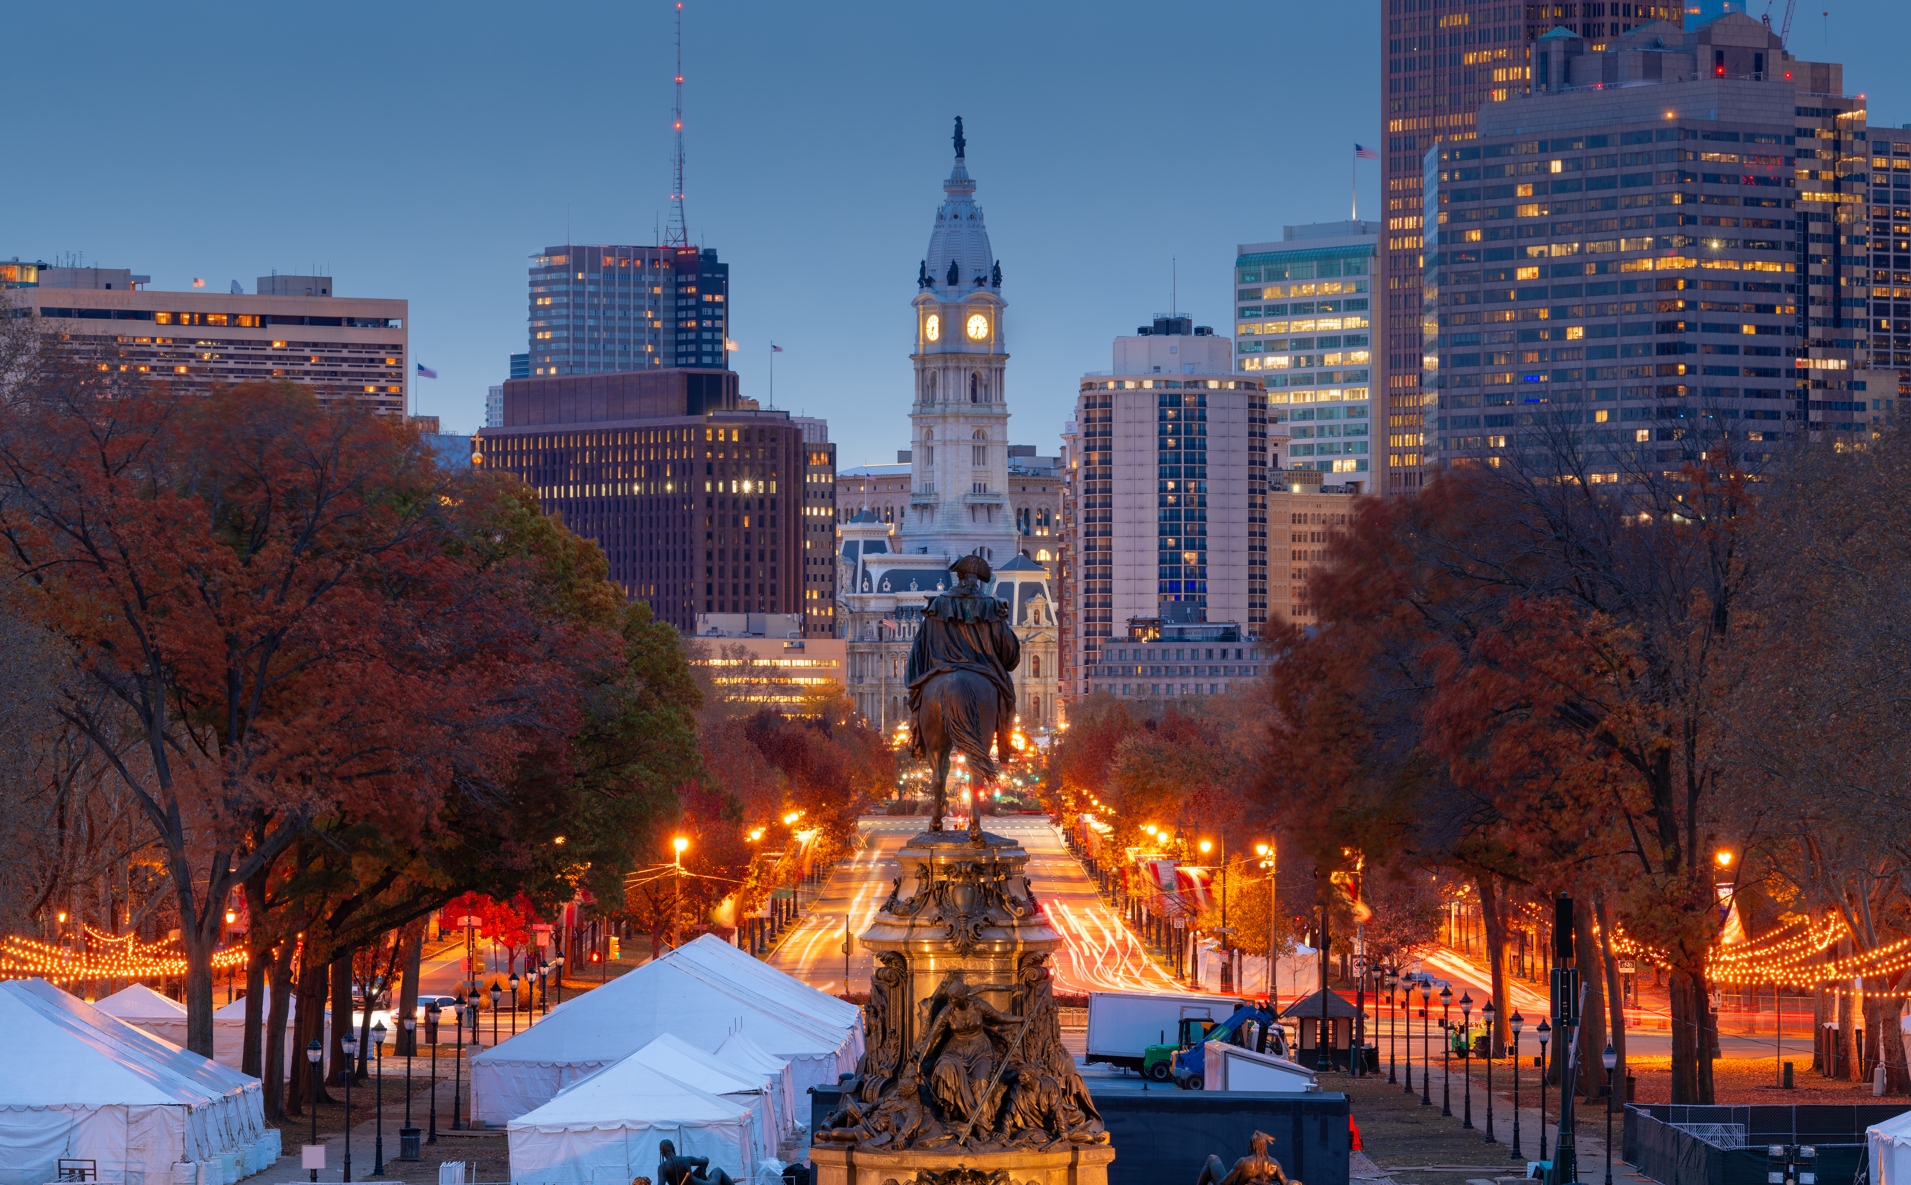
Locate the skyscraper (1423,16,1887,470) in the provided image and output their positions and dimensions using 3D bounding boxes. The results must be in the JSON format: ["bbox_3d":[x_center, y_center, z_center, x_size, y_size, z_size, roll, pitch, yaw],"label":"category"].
[{"bbox_3d":[123.100,-36.100,1292.000,44.000,135.000,72.000,0,-1,-36],"label":"skyscraper"}]

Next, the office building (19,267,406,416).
[{"bbox_3d":[-145.000,-14.400,1380.000,80.000,93.000,23.000,0,-1,-33],"label":"office building"}]

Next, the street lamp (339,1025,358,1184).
[{"bbox_3d":[-15.999,13.662,188.900,0.410,4.350,0.410,0,-1,0],"label":"street lamp"}]

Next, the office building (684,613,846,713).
[{"bbox_3d":[-40.000,18.700,1437.000,38.000,29.500,30.000,0,-1,0],"label":"office building"}]

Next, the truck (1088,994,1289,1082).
[{"bbox_3d":[9.444,18.136,291.500,8.000,3.300,2.400,0,-1,18],"label":"truck"}]

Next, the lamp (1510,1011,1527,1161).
[{"bbox_3d":[17.101,14.995,218.000,0.400,4.570,0.400,0,-1,0],"label":"lamp"}]

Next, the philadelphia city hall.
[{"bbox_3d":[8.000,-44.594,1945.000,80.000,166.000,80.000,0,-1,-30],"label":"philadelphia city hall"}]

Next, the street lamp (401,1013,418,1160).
[{"bbox_3d":[-15.985,14.420,209.800,0.410,4.350,0.410,0,-1,0],"label":"street lamp"}]

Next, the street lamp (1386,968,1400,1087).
[{"bbox_3d":[17.221,17.075,282.000,0.400,4.570,0.400,0,-1,0],"label":"street lamp"}]

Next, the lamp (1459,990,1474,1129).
[{"bbox_3d":[17.004,15.527,238.000,0.400,4.570,0.400,0,-1,0],"label":"lamp"}]

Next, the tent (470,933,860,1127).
[{"bbox_3d":[-10.100,15.900,265.000,12.500,5.600,48.000,0,-1,0],"label":"tent"}]

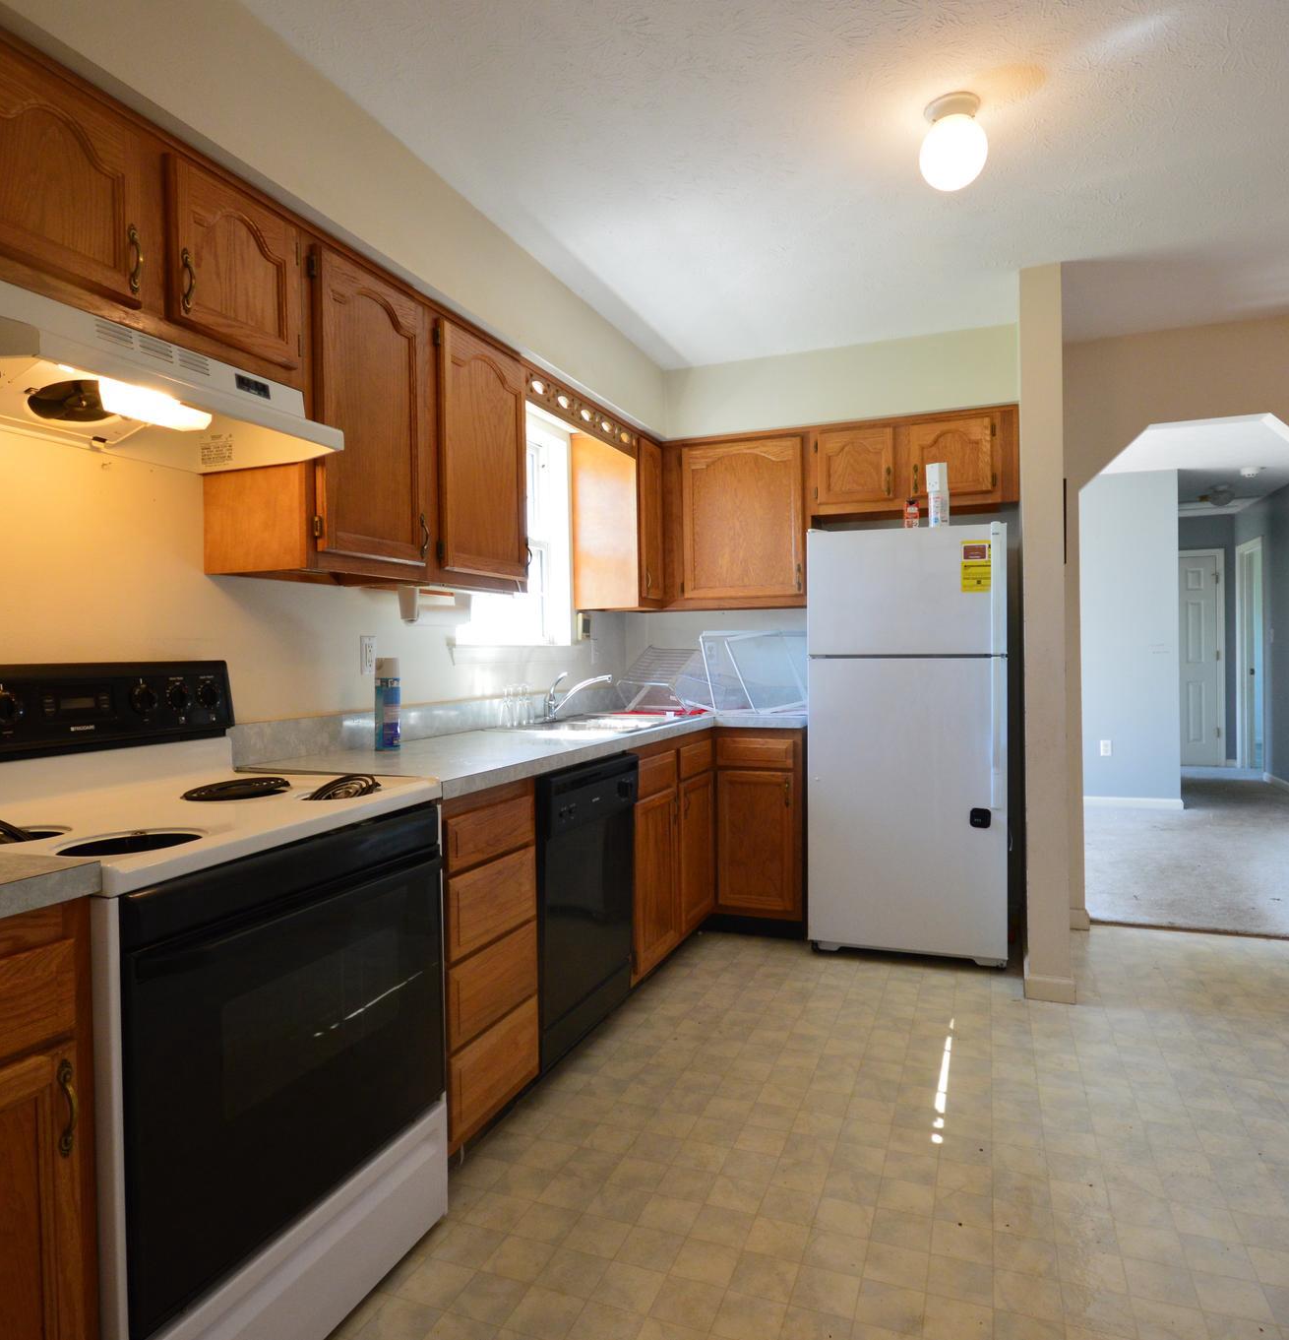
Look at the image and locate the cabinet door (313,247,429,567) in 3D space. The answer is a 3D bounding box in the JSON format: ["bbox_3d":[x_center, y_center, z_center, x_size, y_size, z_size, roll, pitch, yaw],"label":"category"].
[{"bbox_3d":[-0.658,-0.615,2.054,0.027,0.690,0.368,0,1,23],"label":"cabinet door"}]

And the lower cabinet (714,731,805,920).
[{"bbox_3d":[0.575,0.656,3.694,0.370,0.840,0.600,0,1,23],"label":"lower cabinet"}]

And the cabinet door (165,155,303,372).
[{"bbox_3d":[-0.833,-0.817,1.725,0.022,0.296,0.300,0,1,23],"label":"cabinet door"}]

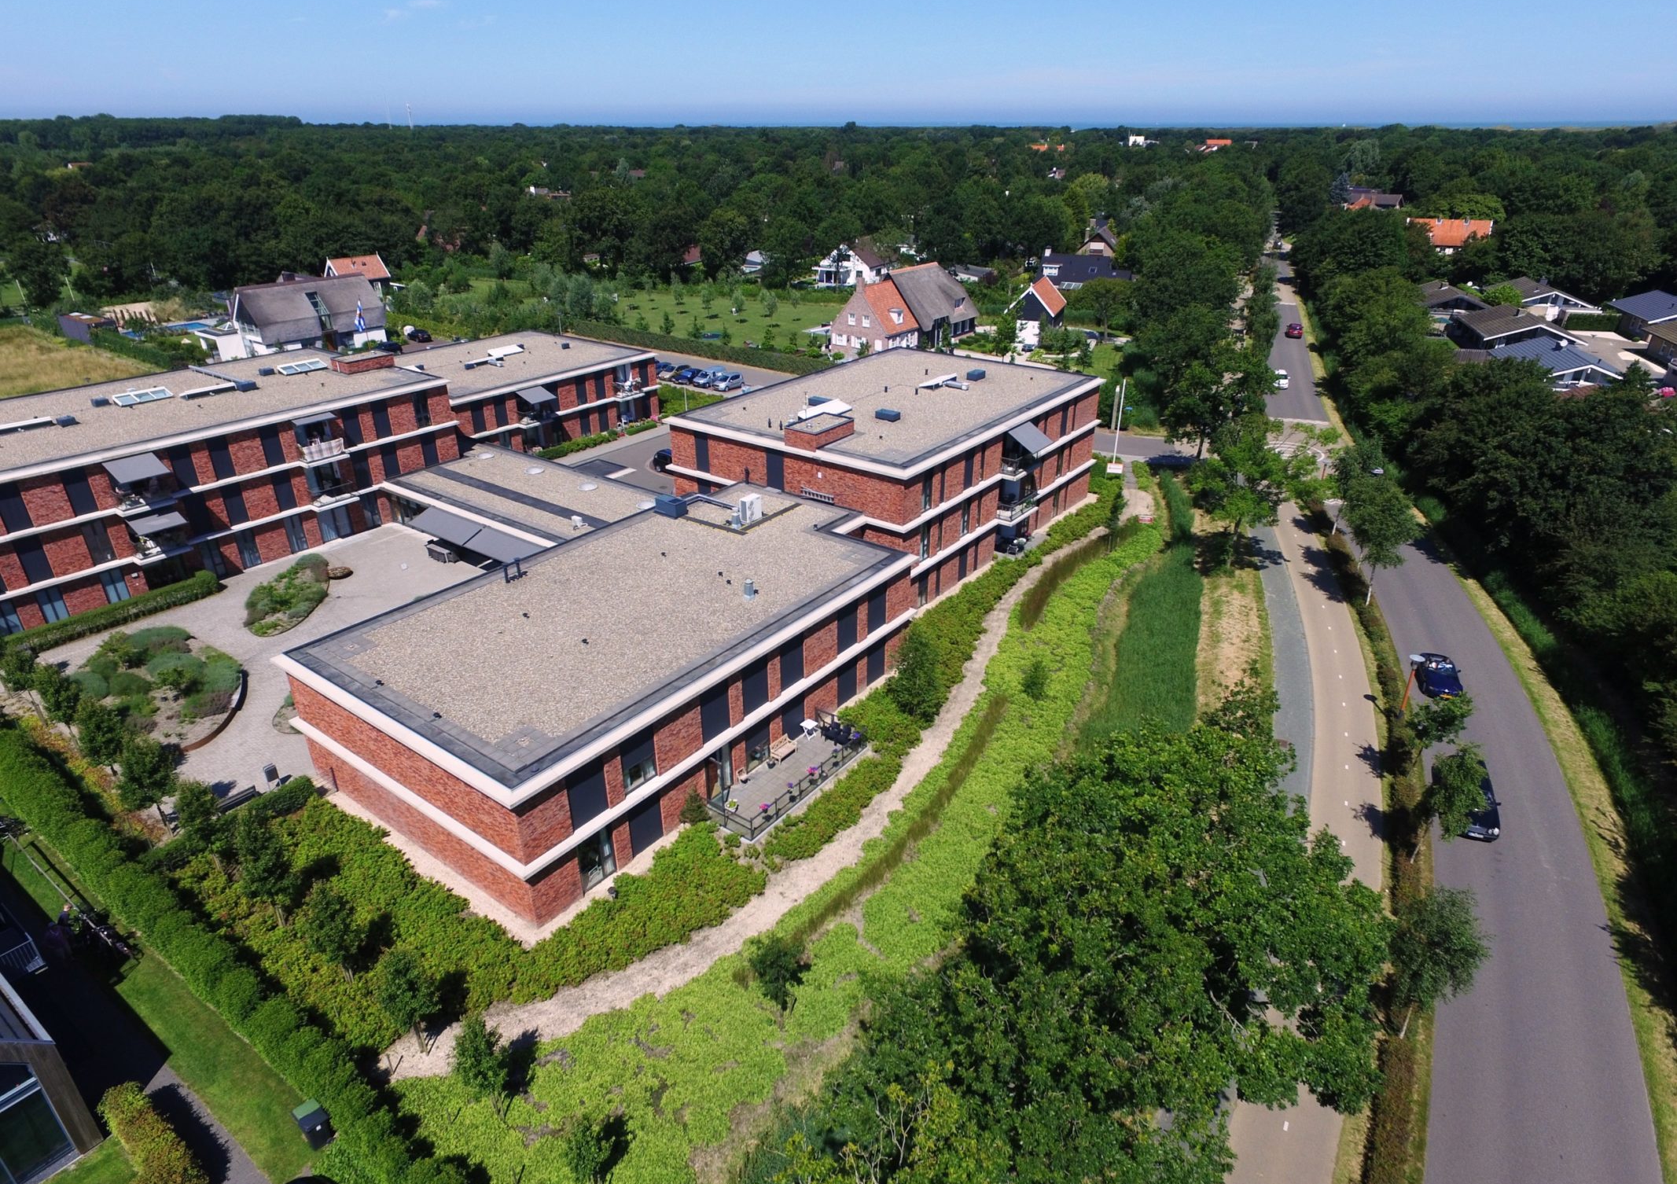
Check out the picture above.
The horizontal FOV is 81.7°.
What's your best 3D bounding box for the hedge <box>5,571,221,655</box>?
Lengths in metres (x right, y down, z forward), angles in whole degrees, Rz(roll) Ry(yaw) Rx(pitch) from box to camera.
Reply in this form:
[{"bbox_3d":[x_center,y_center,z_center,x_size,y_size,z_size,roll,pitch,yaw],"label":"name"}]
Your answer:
[{"bbox_3d":[-43.638,1.273,58.640,1.250,1.100,11.000,17,31,31],"label":"hedge"}]

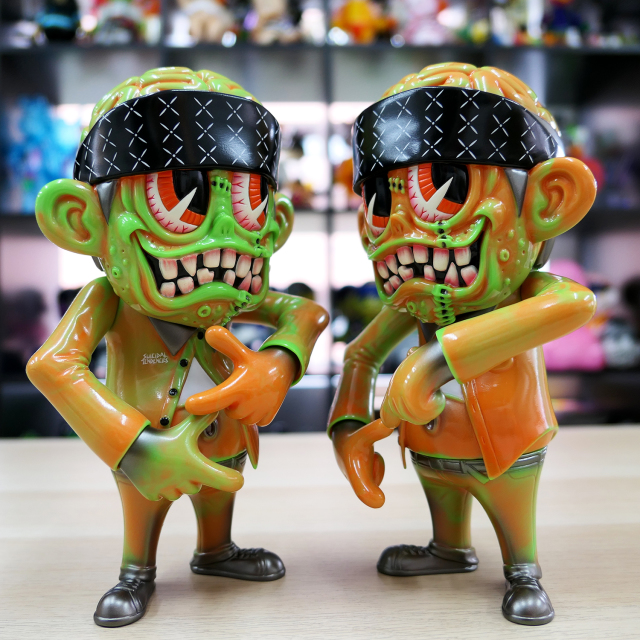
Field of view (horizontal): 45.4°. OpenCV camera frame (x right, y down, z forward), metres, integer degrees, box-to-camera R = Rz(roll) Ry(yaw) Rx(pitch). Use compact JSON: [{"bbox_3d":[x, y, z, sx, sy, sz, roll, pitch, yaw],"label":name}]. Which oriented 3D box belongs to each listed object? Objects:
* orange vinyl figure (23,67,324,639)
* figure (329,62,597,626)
[{"bbox_3d":[-0.082,0.006,0.484,0.214,0.335,0.139,-2,1,-41],"label":"orange vinyl figure"},{"bbox_3d":[0.086,0.003,0.480,0.139,0.335,0.214,-2,1,-39],"label":"figure"}]

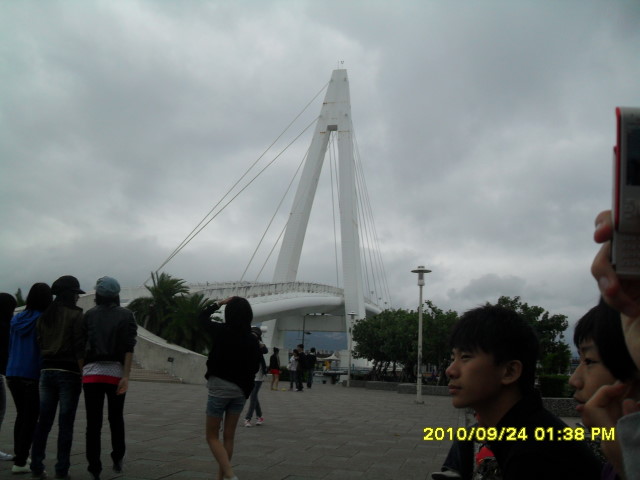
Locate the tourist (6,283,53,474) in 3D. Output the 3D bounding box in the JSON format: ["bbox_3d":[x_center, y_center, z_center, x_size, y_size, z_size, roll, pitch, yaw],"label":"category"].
[{"bbox_3d":[-2.483,1.162,5.573,0.460,1.594,0.330,0,-11,12],"label":"tourist"}]

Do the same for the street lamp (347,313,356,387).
[{"bbox_3d":[1.606,5.803,34.579,0.560,3.957,0.560,2,-11,0],"label":"street lamp"}]

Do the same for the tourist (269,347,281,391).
[{"bbox_3d":[-1.696,4.926,24.754,0.330,1.607,0.470,13,-15,-43],"label":"tourist"}]

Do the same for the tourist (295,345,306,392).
[{"bbox_3d":[-0.704,4.890,24.770,0.360,1.774,0.480,9,-13,-29],"label":"tourist"}]

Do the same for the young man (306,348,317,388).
[{"bbox_3d":[-0.361,5.372,27.161,0.500,1.681,0.380,1,-11,6],"label":"young man"}]

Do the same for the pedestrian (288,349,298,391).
[{"bbox_3d":[-1.014,5.068,25.249,0.450,1.555,0.330,-6,-14,37],"label":"pedestrian"}]

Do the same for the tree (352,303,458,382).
[{"bbox_3d":[3.931,4.730,29.854,4.900,3.696,4.200,2,-11,0],"label":"tree"}]

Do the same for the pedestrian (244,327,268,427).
[{"bbox_3d":[-1.041,2.193,10.450,0.520,1.566,0.420,-2,-12,21],"label":"pedestrian"}]

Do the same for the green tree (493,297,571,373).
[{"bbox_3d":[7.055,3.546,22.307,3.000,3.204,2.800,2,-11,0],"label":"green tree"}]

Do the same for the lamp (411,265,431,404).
[{"bbox_3d":[3.150,2.888,20.106,0.620,4.243,0.620,2,-11,0],"label":"lamp"}]

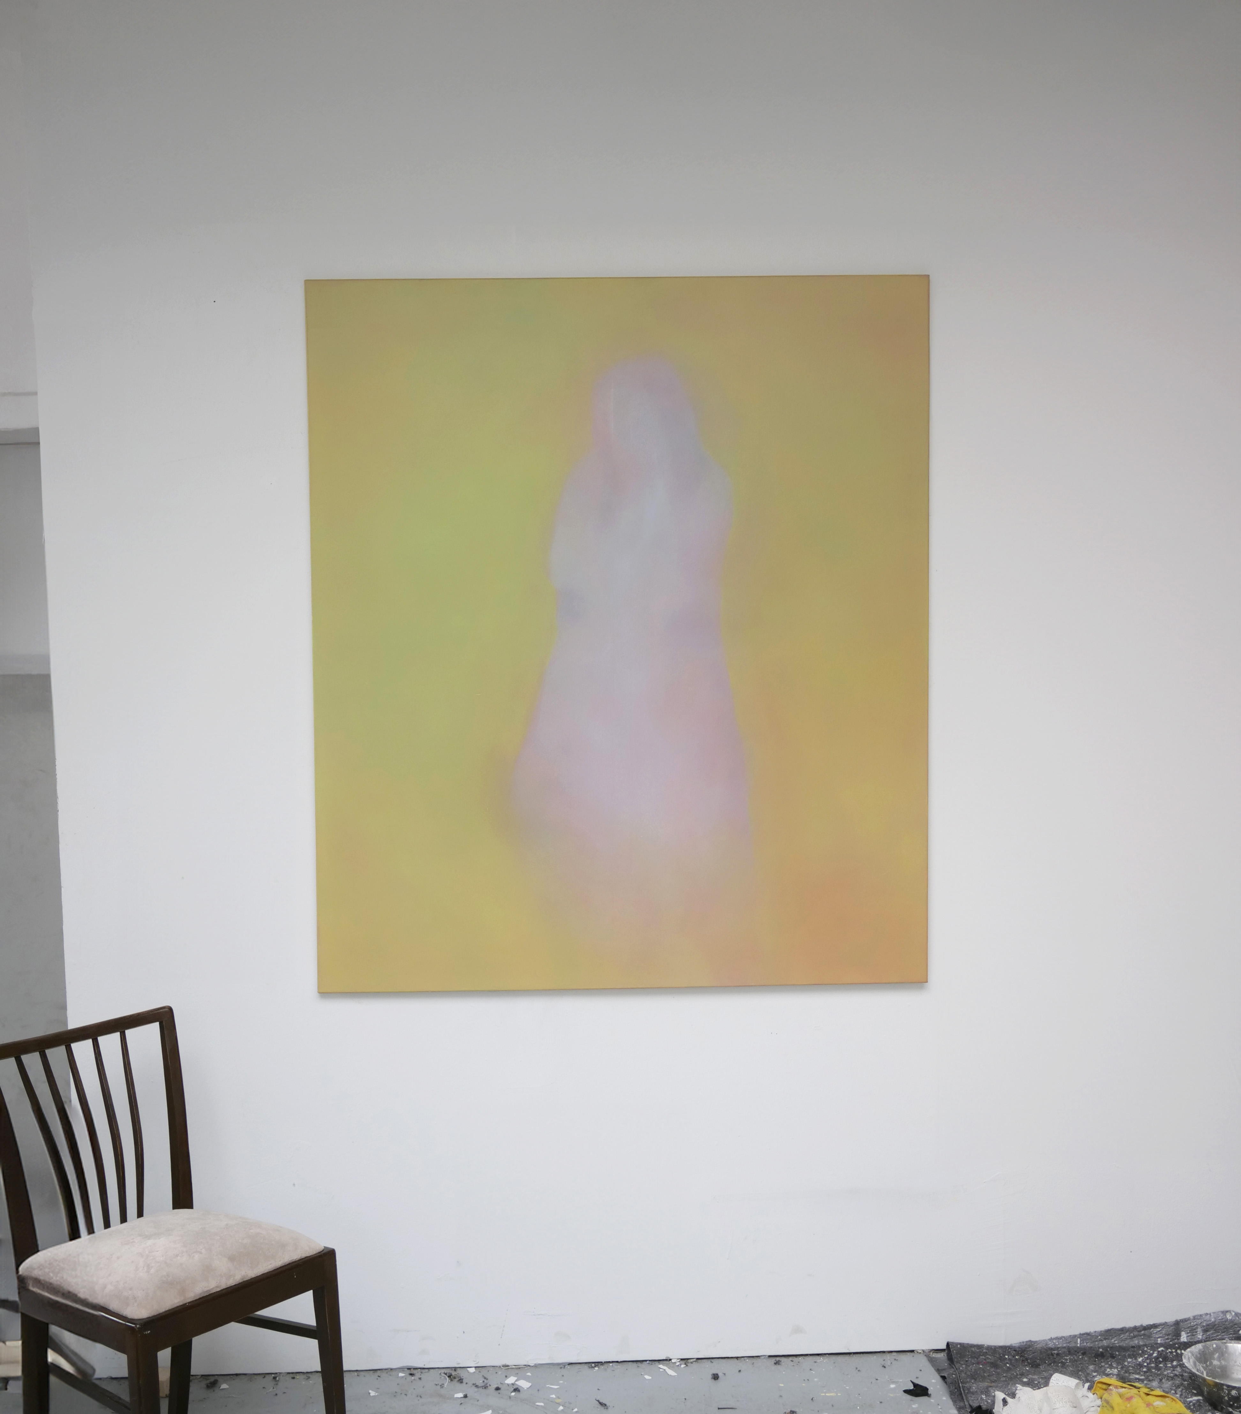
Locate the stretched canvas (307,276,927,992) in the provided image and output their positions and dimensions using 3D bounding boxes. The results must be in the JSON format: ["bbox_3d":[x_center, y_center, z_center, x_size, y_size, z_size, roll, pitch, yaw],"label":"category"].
[{"bbox_3d":[0.002,-0.145,3.998,1.285,1.481,0.035,-1,4,-1],"label":"stretched canvas"}]

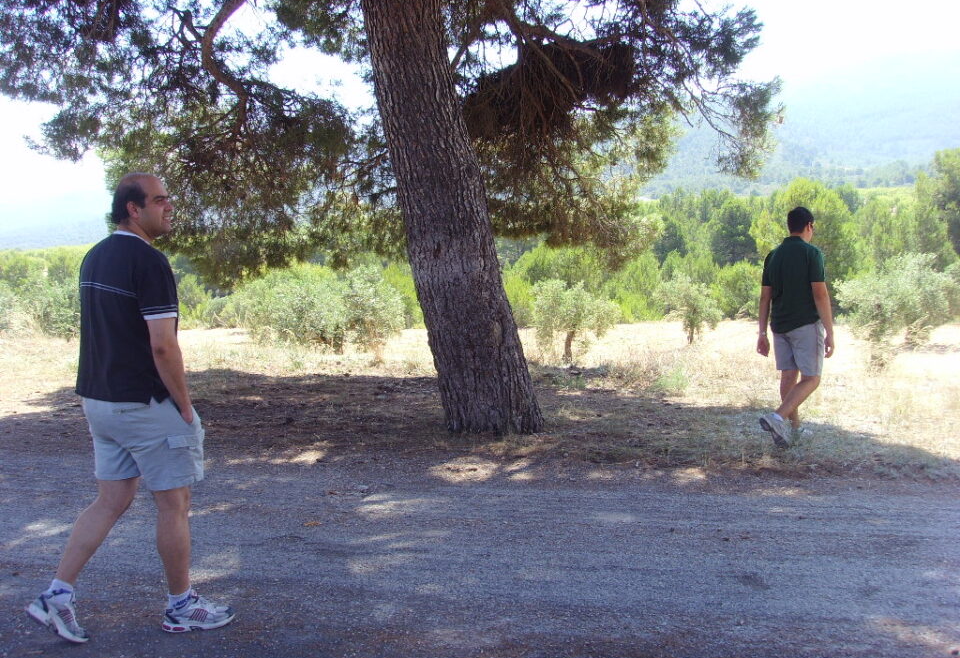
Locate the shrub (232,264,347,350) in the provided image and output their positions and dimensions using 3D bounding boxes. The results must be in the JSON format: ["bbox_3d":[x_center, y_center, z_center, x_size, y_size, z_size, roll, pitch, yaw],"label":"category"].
[{"bbox_3d":[-3.258,-0.346,18.430,1.950,1.537,1.657,0,5,0],"label":"shrub"}]

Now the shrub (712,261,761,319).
[{"bbox_3d":[6.705,-0.992,27.932,1.372,1.499,1.303,0,5,0],"label":"shrub"}]

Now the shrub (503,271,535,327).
[{"bbox_3d":[0.661,-0.706,25.939,1.298,1.345,1.233,0,5,0],"label":"shrub"}]

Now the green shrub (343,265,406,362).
[{"bbox_3d":[-1.723,-0.255,17.430,1.068,1.535,1.014,0,5,0],"label":"green shrub"}]

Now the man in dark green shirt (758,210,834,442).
[{"bbox_3d":[2.343,-0.036,7.955,0.540,1.720,0.600,5,7,42],"label":"man in dark green shirt"}]

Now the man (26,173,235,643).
[{"bbox_3d":[-1.323,0.299,4.016,0.720,1.730,0.540,-4,6,-36],"label":"man"}]

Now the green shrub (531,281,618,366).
[{"bbox_3d":[1.561,-0.119,17.438,1.424,1.359,1.353,0,5,0],"label":"green shrub"}]

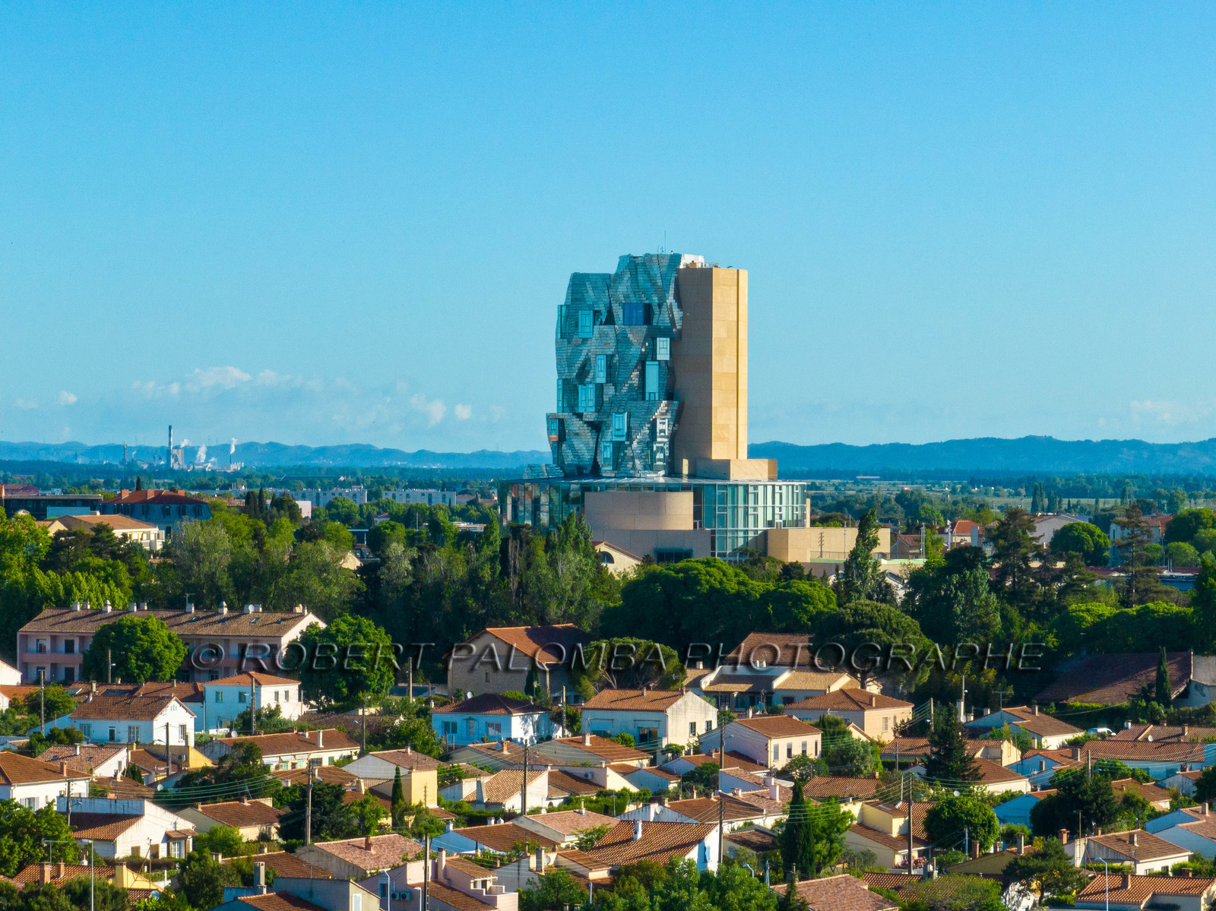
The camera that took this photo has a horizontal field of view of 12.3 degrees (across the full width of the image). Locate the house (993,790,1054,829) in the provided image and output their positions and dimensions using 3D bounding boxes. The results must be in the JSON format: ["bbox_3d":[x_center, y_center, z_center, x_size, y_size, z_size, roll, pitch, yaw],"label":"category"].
[{"bbox_3d":[35.794,28.726,451.823,6.600,4.000,9.500,0,0,26],"label":"house"}]

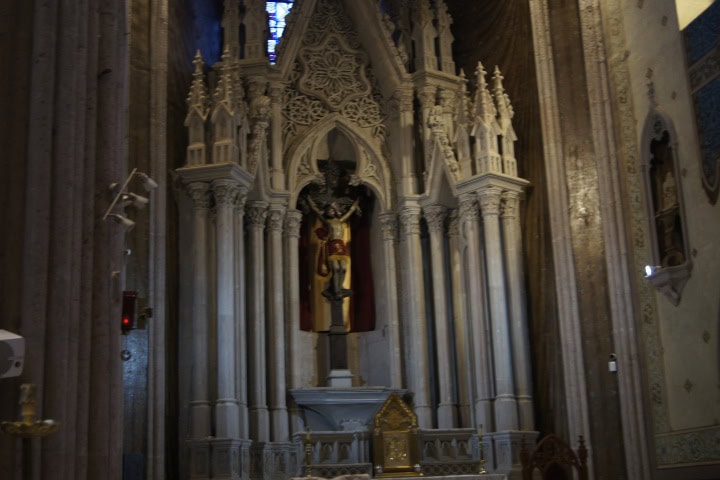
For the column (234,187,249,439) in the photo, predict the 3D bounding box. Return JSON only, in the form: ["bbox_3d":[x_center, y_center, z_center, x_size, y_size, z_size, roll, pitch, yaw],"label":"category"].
[{"bbox_3d":[-1.599,0.941,12.220,0.177,3.442,0.177,1,-13,-16],"label":"column"}]

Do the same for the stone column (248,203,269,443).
[{"bbox_3d":[-1.410,1.083,12.338,0.260,3.297,0.260,1,-13,-13],"label":"stone column"}]

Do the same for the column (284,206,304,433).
[{"bbox_3d":[-0.960,1.168,13.502,0.240,3.395,0.240,1,-13,-16],"label":"column"}]

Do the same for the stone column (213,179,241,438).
[{"bbox_3d":[-1.783,0.857,11.993,0.333,3.496,0.333,1,-13,-16],"label":"stone column"}]

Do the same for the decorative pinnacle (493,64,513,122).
[{"bbox_3d":[2.210,-2.289,14.033,0.249,0.964,0.249,1,-13,-16],"label":"decorative pinnacle"}]

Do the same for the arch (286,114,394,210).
[{"bbox_3d":[-0.330,-1.250,14.268,1.681,1.602,0.350,1,-13,-16],"label":"arch"}]

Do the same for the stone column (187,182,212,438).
[{"bbox_3d":[-2.031,0.862,11.407,0.315,3.221,0.315,-5,-13,11],"label":"stone column"}]

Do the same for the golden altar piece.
[{"bbox_3d":[0.414,2.267,10.550,0.500,0.948,0.420,1,-13,-13],"label":"golden altar piece"}]

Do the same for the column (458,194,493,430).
[{"bbox_3d":[1.577,0.962,12.342,0.250,3.223,0.250,-2,-13,0],"label":"column"}]

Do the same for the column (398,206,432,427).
[{"bbox_3d":[0.886,1.148,13.792,0.307,3.440,0.307,1,-13,-16],"label":"column"}]

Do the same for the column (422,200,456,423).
[{"bbox_3d":[1.228,1.131,13.682,0.304,3.429,0.304,1,-13,-16],"label":"column"}]

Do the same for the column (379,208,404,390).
[{"bbox_3d":[0.457,1.125,13.260,0.237,3.101,0.237,1,-13,-13],"label":"column"}]

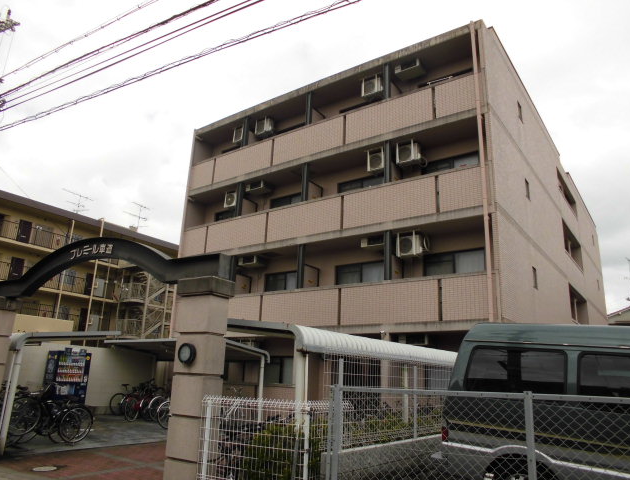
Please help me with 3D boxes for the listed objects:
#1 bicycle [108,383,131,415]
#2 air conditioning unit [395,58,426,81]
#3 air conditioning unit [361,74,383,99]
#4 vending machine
[{"bbox_3d":[-5.929,5.201,15.721,0.560,1.000,1.740,-7,-18,28],"label":"bicycle"},{"bbox_3d":[2.904,-5.138,14.574,0.790,0.270,0.440,-9,-20,35],"label":"air conditioning unit"},{"bbox_3d":[1.856,-4.739,14.942,0.720,0.610,0.310,-9,-20,35],"label":"air conditioning unit"},{"bbox_3d":[-7.491,4.299,14.401,0.620,1.890,1.050,-9,-20,35],"label":"vending machine"}]

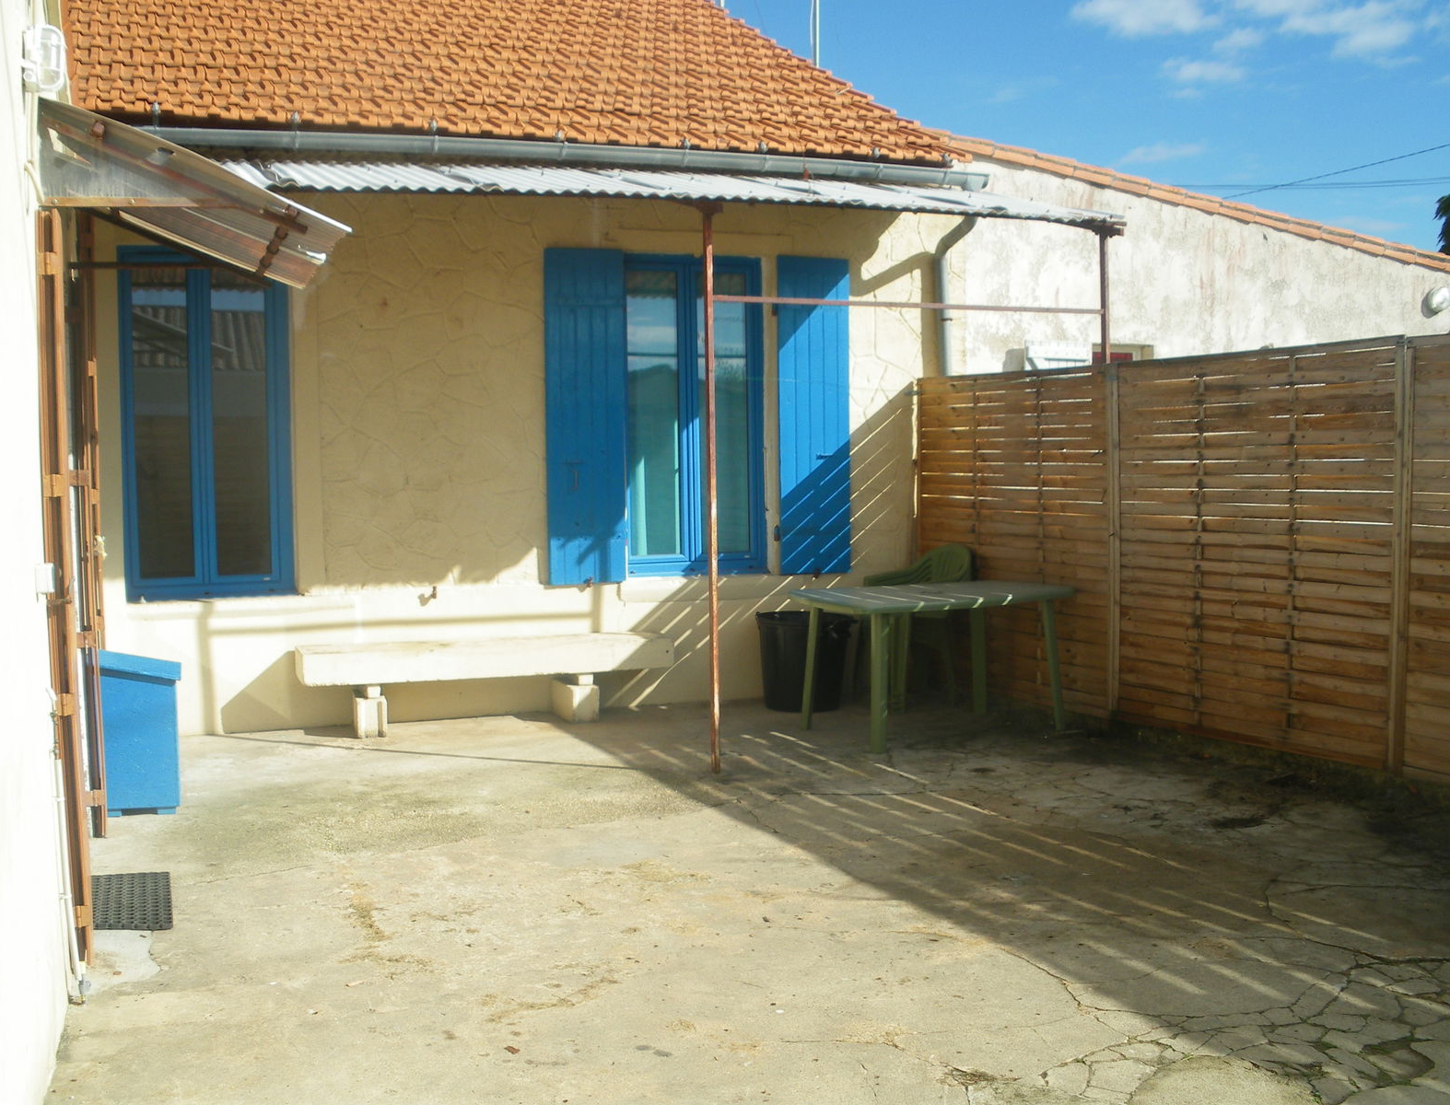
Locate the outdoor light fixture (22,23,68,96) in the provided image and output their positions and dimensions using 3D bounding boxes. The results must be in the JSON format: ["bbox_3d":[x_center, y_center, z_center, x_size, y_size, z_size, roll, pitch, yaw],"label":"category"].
[{"bbox_3d":[-1.912,-1.390,4.314,0.112,0.178,0.105,-2,4,-18],"label":"outdoor light fixture"}]

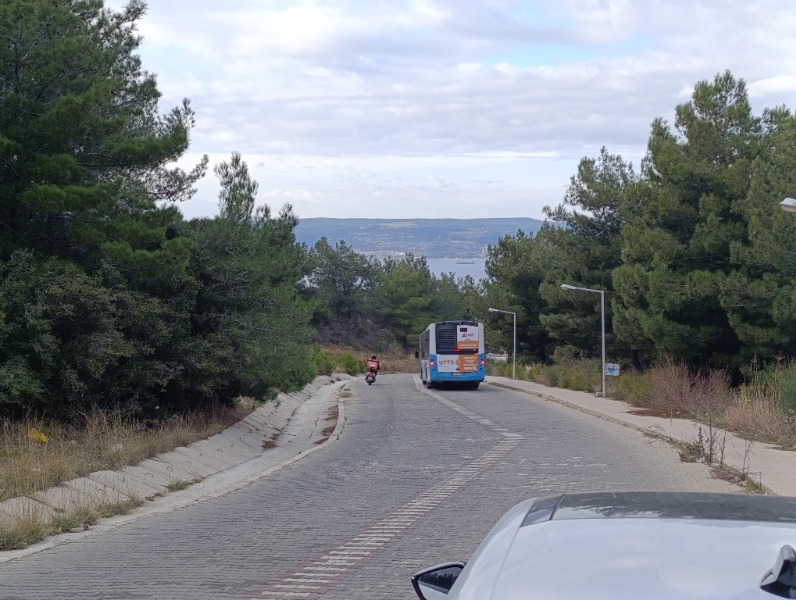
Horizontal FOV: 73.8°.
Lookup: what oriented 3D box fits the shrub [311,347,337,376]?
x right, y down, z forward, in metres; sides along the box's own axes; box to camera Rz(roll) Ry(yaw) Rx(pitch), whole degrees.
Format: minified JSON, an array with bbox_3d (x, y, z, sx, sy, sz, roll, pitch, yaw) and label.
[{"bbox_3d":[-4.430,3.657,31.500,1.450,1.650,1.400,0,6,0],"label":"shrub"}]

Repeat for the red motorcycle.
[{"bbox_3d":[-1.393,3.862,28.500,0.720,1.270,1.900,5,-5,5],"label":"red motorcycle"}]

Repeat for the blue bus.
[{"bbox_3d":[2.610,3.000,27.550,2.450,3.060,8.200,0,-7,-1],"label":"blue bus"}]

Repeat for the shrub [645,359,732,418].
[{"bbox_3d":[8.609,2.608,15.700,2.400,1.650,1.900,0,6,0],"label":"shrub"}]

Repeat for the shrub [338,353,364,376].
[{"bbox_3d":[-3.072,4.294,35.000,1.650,1.500,1.500,0,6,0],"label":"shrub"}]

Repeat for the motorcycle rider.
[{"bbox_3d":[-1.309,3.531,28.300,0.660,1.100,0.750,6,-3,5],"label":"motorcycle rider"}]

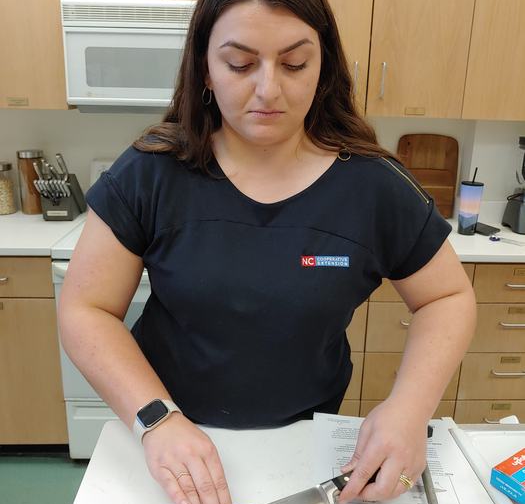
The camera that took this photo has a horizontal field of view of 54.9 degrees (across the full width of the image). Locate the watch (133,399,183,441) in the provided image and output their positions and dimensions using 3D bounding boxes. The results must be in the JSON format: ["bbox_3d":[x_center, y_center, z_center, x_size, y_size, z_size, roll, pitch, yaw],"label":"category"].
[{"bbox_3d":[-0.154,0.250,0.750,0.062,0.048,0.037,-32,47,-20],"label":"watch"}]

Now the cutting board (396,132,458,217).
[{"bbox_3d":[0.758,-0.345,2.354,0.283,0.390,0.022,1,12,-2],"label":"cutting board"}]

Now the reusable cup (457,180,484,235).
[{"bbox_3d":[0.859,-0.178,2.089,0.087,0.212,0.087,1,15,0],"label":"reusable cup"}]

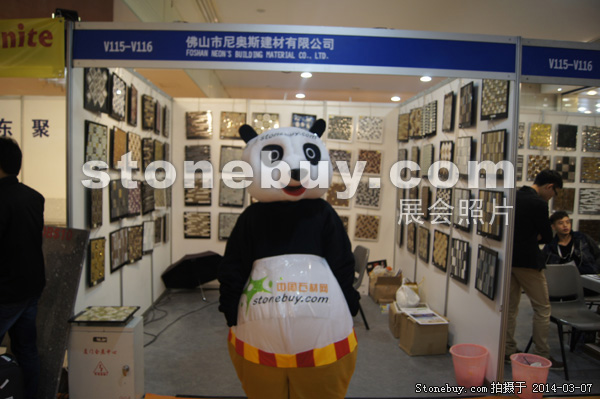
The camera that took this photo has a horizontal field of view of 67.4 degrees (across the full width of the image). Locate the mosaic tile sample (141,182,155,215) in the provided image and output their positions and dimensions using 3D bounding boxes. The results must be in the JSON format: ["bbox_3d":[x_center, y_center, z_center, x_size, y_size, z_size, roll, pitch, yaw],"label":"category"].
[{"bbox_3d":[-1.594,-0.024,4.746,0.030,0.345,0.335,1,3,-3],"label":"mosaic tile sample"}]

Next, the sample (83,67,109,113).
[{"bbox_3d":[-1.497,-0.823,3.326,0.025,0.357,0.338,2,3,7],"label":"sample"}]

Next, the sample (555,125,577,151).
[{"bbox_3d":[3.629,-0.832,6.105,0.305,0.345,0.030,1,3,-3],"label":"sample"}]

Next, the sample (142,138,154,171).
[{"bbox_3d":[-1.582,-0.467,4.696,0.030,0.345,0.335,1,3,-3],"label":"sample"}]

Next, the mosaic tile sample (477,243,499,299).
[{"bbox_3d":[1.412,0.541,3.383,0.022,0.347,0.343,3,3,1],"label":"mosaic tile sample"}]

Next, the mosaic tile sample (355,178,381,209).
[{"bbox_3d":[0.918,-0.050,6.024,0.340,0.342,0.026,1,4,-3],"label":"mosaic tile sample"}]

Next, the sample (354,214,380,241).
[{"bbox_3d":[0.913,0.389,6.114,0.335,0.355,0.022,1,3,-4],"label":"sample"}]

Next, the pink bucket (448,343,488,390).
[{"bbox_3d":[1.273,1.252,3.372,0.270,0.243,0.270,2,4,0],"label":"pink bucket"}]

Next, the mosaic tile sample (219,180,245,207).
[{"bbox_3d":[-0.891,-0.078,5.879,0.338,0.362,0.028,1,3,-4],"label":"mosaic tile sample"}]

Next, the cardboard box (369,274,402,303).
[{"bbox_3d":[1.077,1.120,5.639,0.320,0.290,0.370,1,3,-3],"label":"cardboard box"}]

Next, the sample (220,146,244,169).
[{"bbox_3d":[-0.874,-0.520,5.853,0.338,0.357,0.028,1,3,-4],"label":"sample"}]

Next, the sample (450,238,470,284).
[{"bbox_3d":[1.388,0.524,3.887,0.022,0.344,0.338,1,3,-3],"label":"sample"}]

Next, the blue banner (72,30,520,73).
[{"bbox_3d":[0.004,-0.979,2.992,2.940,0.192,0.030,1,3,-3],"label":"blue banner"}]

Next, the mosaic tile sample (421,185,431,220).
[{"bbox_3d":[1.323,0.043,4.703,0.026,0.342,0.340,2,4,2],"label":"mosaic tile sample"}]

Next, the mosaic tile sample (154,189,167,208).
[{"bbox_3d":[-1.593,-0.084,5.109,0.026,0.342,0.340,2,4,0],"label":"mosaic tile sample"}]

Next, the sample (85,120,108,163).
[{"bbox_3d":[-1.480,-0.384,3.288,0.026,0.342,0.340,1,4,-3],"label":"sample"}]

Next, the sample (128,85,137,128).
[{"bbox_3d":[-1.519,-0.854,4.086,0.035,0.350,0.325,1,3,-11],"label":"sample"}]

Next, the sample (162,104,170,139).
[{"bbox_3d":[-1.605,-0.922,5.384,0.025,0.355,0.335,1,3,-7],"label":"sample"}]

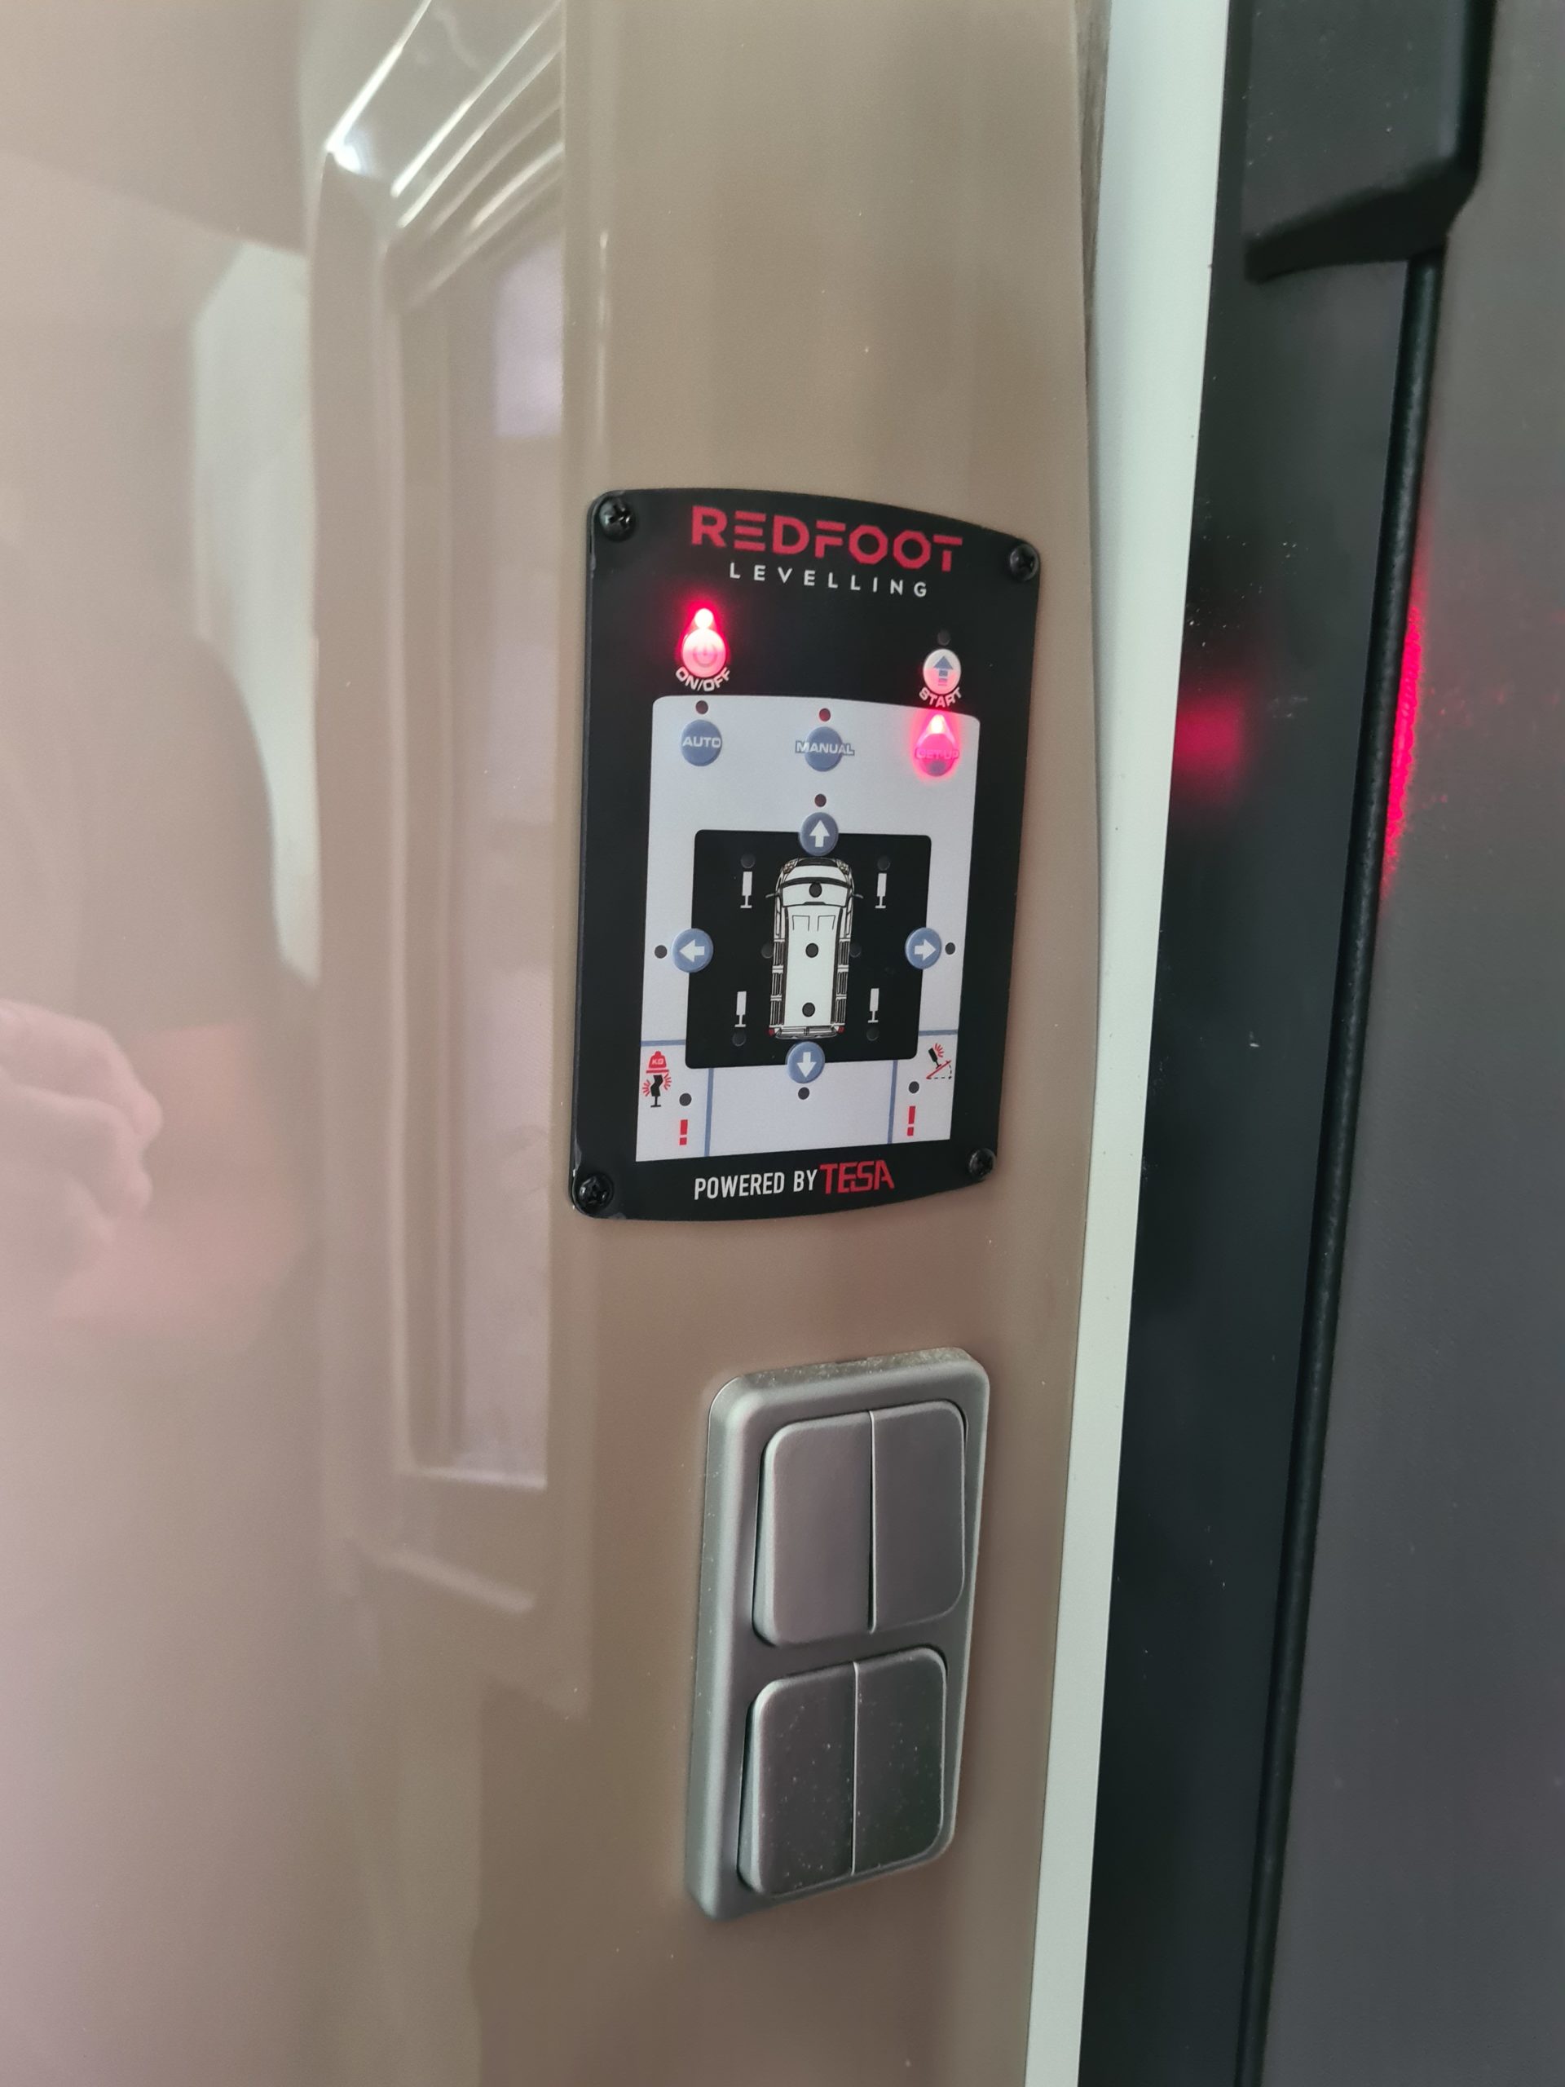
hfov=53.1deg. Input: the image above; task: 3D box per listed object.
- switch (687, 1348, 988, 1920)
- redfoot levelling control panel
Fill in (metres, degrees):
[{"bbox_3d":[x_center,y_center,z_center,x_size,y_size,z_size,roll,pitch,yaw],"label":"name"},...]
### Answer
[{"bbox_3d":[0.013,0.116,0.306,0.057,0.110,0.015,-2,12,-25],"label":"switch"},{"bbox_3d":[0.006,-0.030,0.278,0.086,0.127,0.005,-2,12,-25],"label":"redfoot levelling control panel"}]

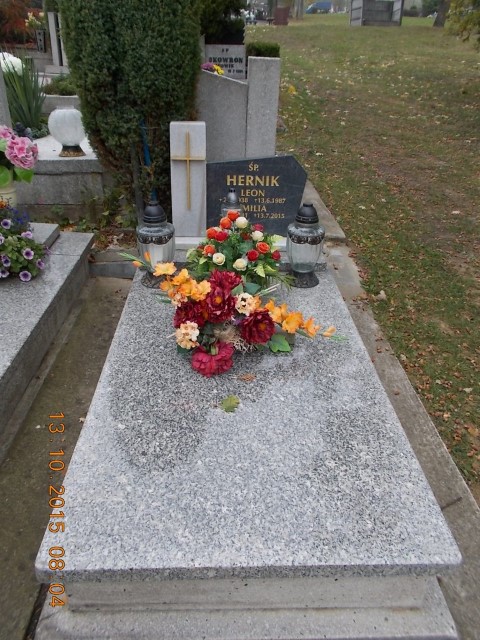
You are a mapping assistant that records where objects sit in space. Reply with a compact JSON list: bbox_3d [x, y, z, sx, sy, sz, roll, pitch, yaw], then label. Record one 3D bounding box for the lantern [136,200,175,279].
[{"bbox_3d":[-0.405,-0.363,2.253,0.172,0.395,0.172,0,26,-3],"label":"lantern"}]

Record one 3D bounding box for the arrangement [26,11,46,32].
[{"bbox_3d":[-2.544,-3.695,5.949,0.270,0.235,0.240,0,26,-3],"label":"arrangement"}]

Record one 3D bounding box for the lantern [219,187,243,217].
[{"bbox_3d":[-0.036,-0.495,2.467,0.110,0.320,0.110,0,26,-3],"label":"lantern"}]

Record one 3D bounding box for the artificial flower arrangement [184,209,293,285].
[{"bbox_3d":[-0.004,-0.334,2.269,0.470,0.345,0.320,0,26,-3],"label":"artificial flower arrangement"}]

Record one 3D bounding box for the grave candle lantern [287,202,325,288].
[{"bbox_3d":[0.325,-0.366,2.289,0.172,0.395,0.172,0,26,-3],"label":"grave candle lantern"}]

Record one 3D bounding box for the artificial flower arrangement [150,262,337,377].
[{"bbox_3d":[0.009,-0.034,1.823,0.690,0.280,0.380,0,26,-3],"label":"artificial flower arrangement"}]

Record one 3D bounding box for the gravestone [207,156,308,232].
[{"bbox_3d":[0.078,-0.615,2.395,0.486,0.411,0.061,0,31,-3],"label":"gravestone"}]

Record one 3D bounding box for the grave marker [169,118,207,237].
[{"bbox_3d":[-0.245,-0.678,2.349,0.167,0.547,0.079,0,31,-3],"label":"grave marker"}]

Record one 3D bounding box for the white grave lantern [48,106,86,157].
[{"bbox_3d":[-1.110,-1.241,3.132,0.230,0.285,0.230,0,26,-3],"label":"white grave lantern"}]

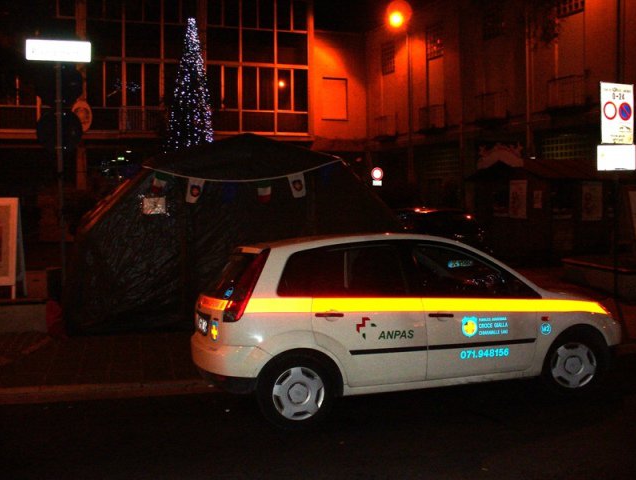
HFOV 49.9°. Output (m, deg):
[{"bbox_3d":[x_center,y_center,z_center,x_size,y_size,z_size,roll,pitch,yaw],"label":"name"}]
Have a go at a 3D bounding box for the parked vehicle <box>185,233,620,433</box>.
[{"bbox_3d":[0.838,0.640,6.245,3.940,1.440,1.700,-1,3,-19],"label":"parked vehicle"}]

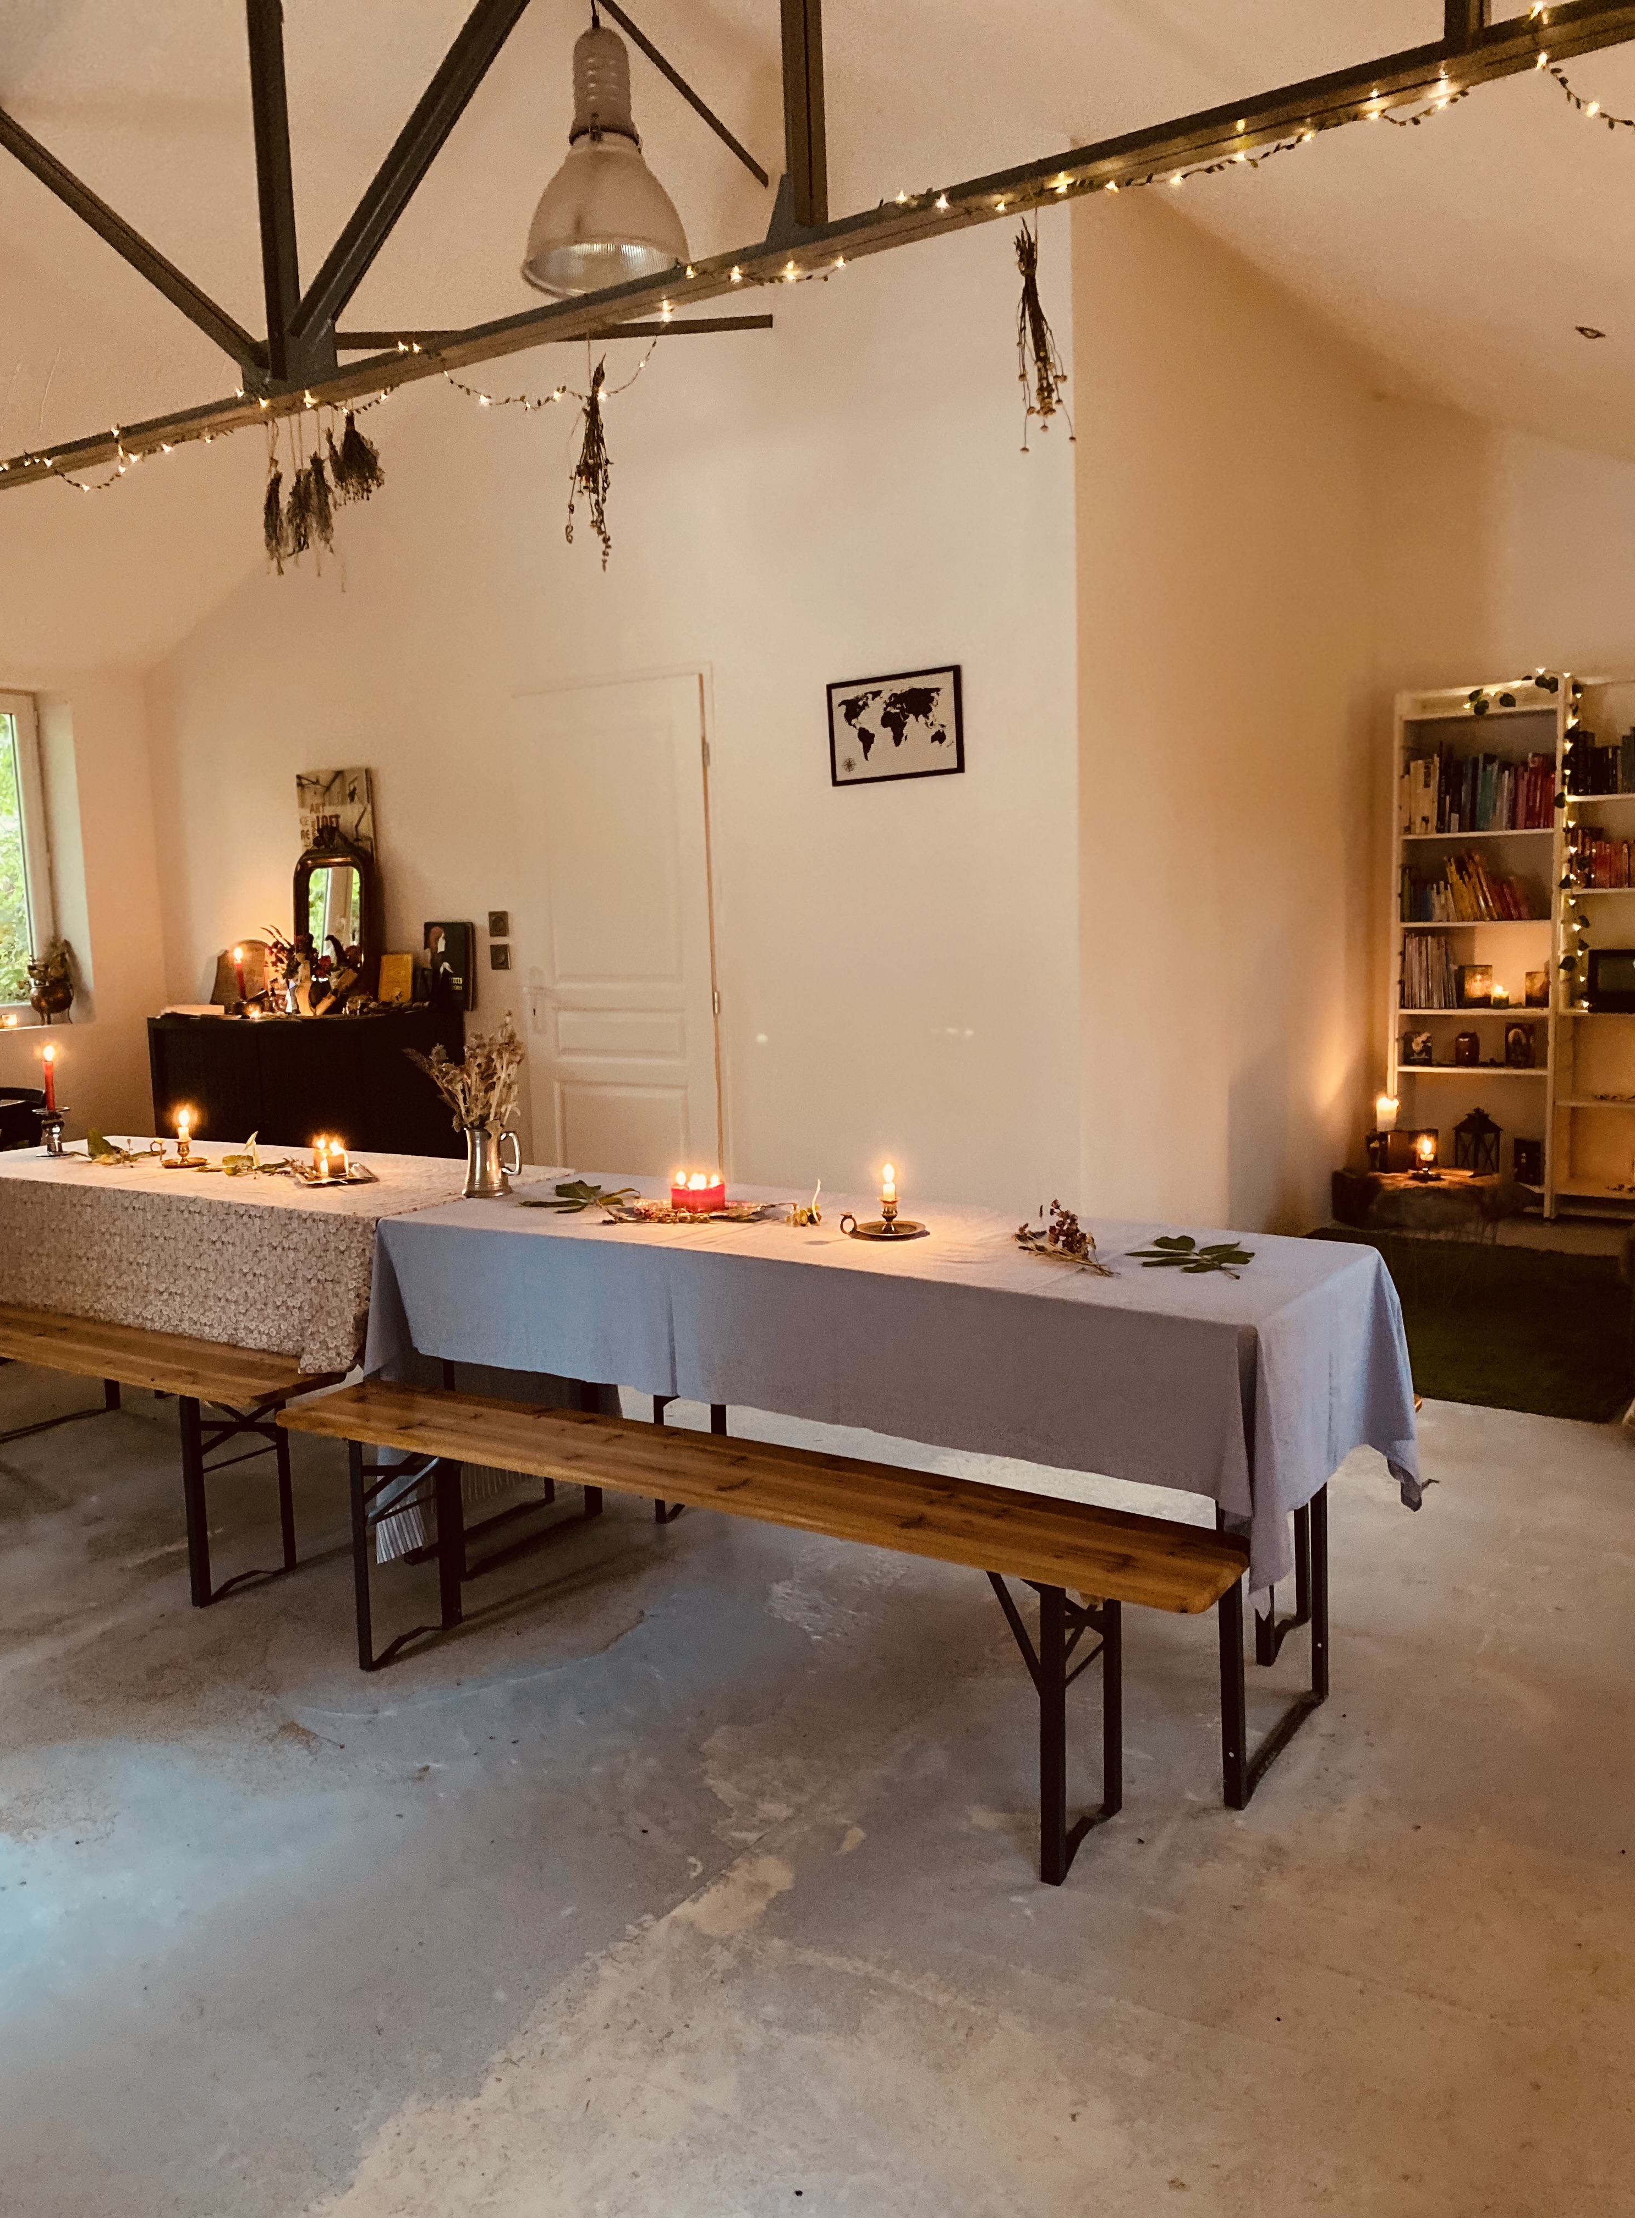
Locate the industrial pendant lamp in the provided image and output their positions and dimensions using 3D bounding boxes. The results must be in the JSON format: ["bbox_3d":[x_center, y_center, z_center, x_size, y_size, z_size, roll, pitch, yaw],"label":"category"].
[{"bbox_3d":[-0.545,-2.424,4.179,0.415,0.619,0.415,-2,7,0],"label":"industrial pendant lamp"}]

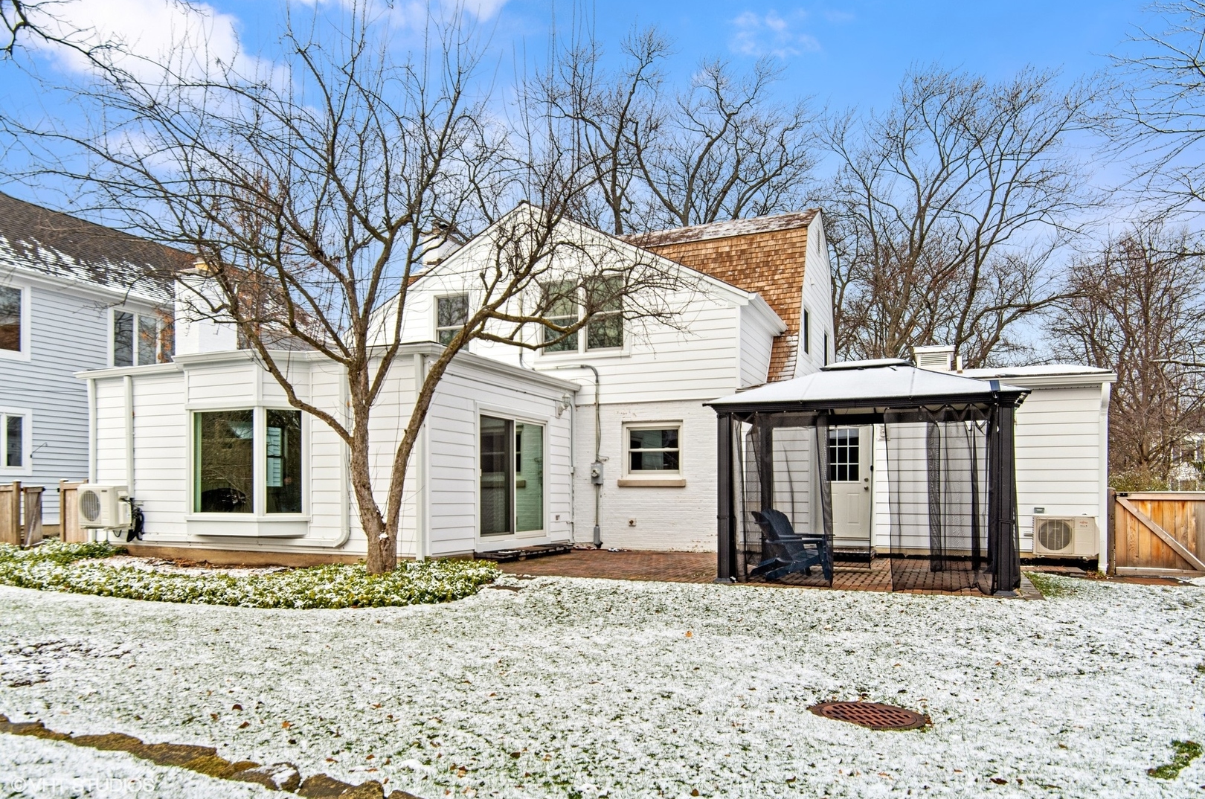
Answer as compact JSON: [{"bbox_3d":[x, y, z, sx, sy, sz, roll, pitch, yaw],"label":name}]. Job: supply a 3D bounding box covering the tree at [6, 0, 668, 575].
[{"bbox_3d":[-3.100,-1.400,9.800,8.200,6.900,6.600,0,-3,0],"label":"tree"}]

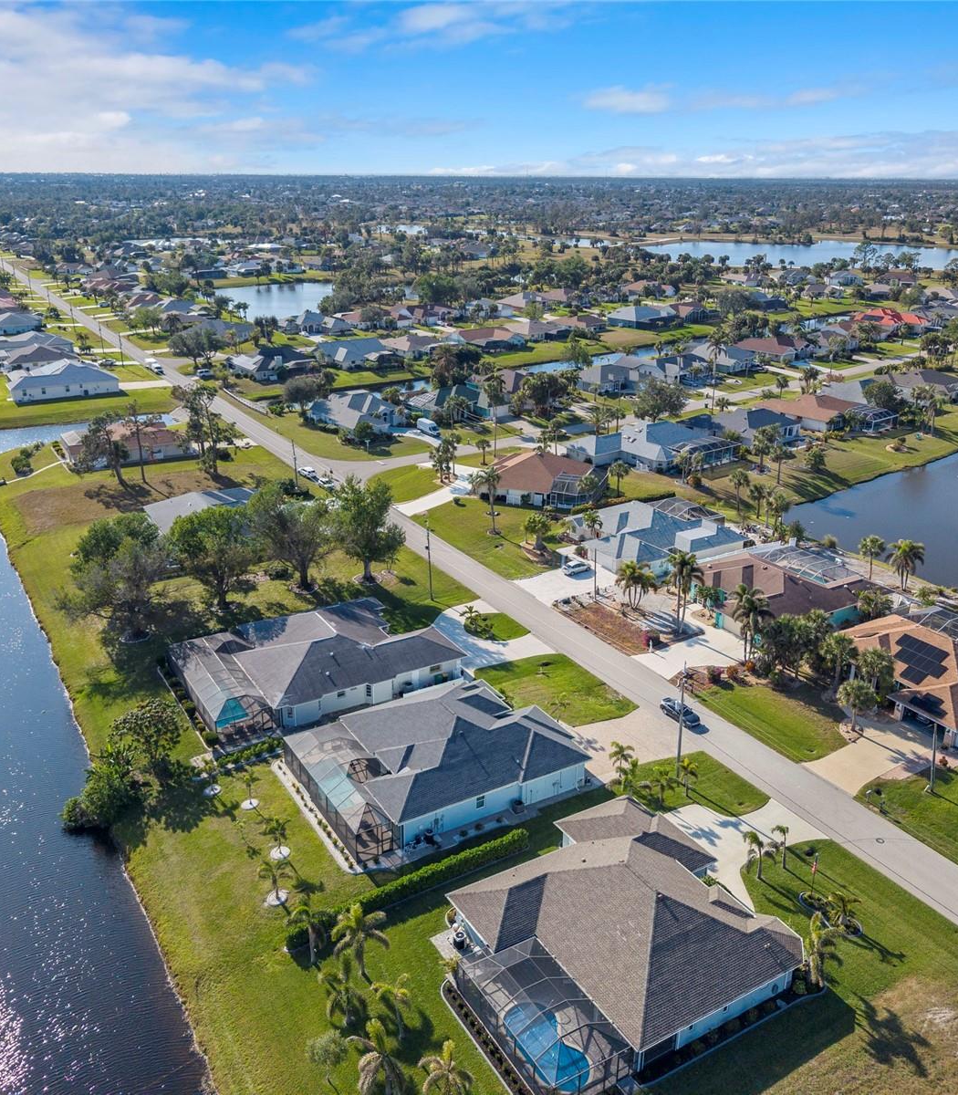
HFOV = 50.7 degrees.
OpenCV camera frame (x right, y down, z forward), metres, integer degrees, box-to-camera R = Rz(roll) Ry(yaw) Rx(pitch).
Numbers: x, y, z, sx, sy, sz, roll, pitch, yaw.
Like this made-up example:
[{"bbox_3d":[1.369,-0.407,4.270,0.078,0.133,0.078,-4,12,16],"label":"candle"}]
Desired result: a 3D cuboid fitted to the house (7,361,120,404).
[{"bbox_3d":[-107.883,-43.502,260.305,24.910,5.800,21.200,-11,23,-28],"label":"house"}]

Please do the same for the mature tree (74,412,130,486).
[{"bbox_3d":[-67.039,-17.192,179.735,9.800,12.800,9.000,0,20,0],"label":"mature tree"}]

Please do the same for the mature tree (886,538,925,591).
[{"bbox_3d":[56.420,2.310,134.050,4.900,7.100,4.900,0,20,0],"label":"mature tree"}]

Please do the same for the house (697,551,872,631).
[{"bbox_3d":[38.920,4.948,132.333,23.585,5.300,17.225,-11,23,-28],"label":"house"}]

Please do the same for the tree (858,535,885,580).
[{"bbox_3d":[54.771,1.569,140.923,3.700,6.900,3.700,0,20,0],"label":"tree"}]

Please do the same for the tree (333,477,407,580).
[{"bbox_3d":[-15.047,-2.033,139.134,9.998,14.031,9.998,0,20,0],"label":"tree"}]

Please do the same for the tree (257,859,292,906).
[{"bbox_3d":[-15.838,25.817,78.898,2.574,3.608,2.574,0,20,0],"label":"tree"}]

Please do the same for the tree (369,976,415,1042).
[{"bbox_3d":[-5.493,29.979,65.694,3.200,5.100,3.300,0,20,0],"label":"tree"}]

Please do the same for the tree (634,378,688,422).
[{"bbox_3d":[41.210,-32.827,229.519,12.137,9.728,12.137,0,20,0],"label":"tree"}]

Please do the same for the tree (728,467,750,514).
[{"bbox_3d":[43.118,-9.121,167.256,3.700,7.500,3.700,0,20,0],"label":"tree"}]

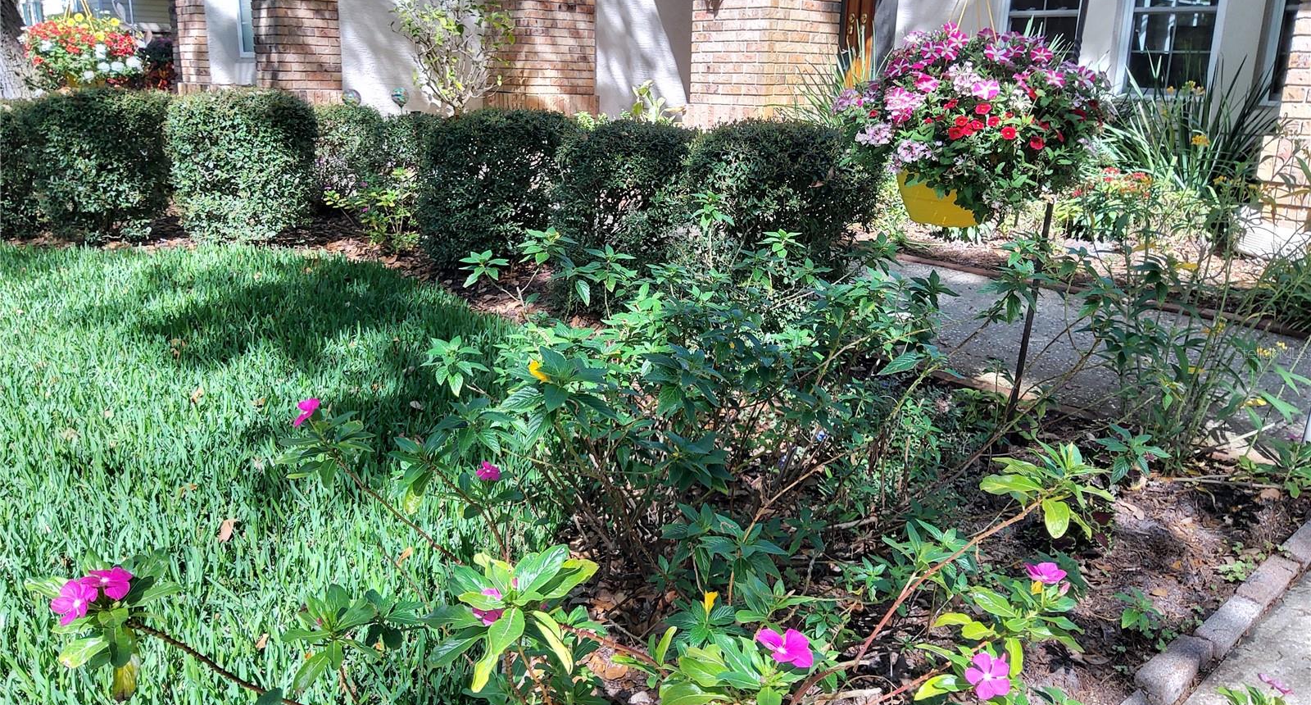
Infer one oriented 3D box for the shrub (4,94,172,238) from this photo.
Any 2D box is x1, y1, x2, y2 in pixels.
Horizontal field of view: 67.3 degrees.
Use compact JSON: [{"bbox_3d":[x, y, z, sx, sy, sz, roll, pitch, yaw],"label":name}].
[{"bbox_3d":[-3.320,-1.083,5.660,0.840,0.798,0.780,-2,15,-15],"label":"shrub"}]

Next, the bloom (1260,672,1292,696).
[{"bbox_3d":[0.662,0.353,1.050,0.041,0.013,0.040,31,2,36],"label":"bloom"}]

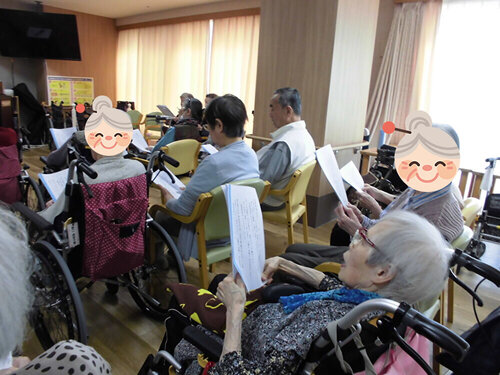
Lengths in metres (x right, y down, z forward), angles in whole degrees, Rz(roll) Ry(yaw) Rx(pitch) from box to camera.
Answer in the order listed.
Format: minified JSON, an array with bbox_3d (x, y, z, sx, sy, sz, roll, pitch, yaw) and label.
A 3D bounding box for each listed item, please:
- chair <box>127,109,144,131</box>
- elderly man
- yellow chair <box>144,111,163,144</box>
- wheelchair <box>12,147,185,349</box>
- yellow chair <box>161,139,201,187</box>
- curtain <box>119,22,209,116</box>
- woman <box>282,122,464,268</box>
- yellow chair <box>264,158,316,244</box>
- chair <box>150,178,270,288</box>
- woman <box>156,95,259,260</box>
[{"bbox_3d":[-2.407,-1.107,7.165,0.550,0.750,0.530,13,17,32],"label":"chair"},{"bbox_3d":[0.103,-0.106,2.849,0.780,1.260,0.500,10,16,24],"label":"elderly man"},{"bbox_3d":[-1.892,-1.022,6.955,0.550,0.750,0.530,13,17,32],"label":"yellow chair"},{"bbox_3d":[-0.853,0.249,1.922,1.000,0.930,0.620,14,18,35],"label":"wheelchair"},{"bbox_3d":[-0.803,-0.076,3.548,0.550,0.750,0.530,12,17,29],"label":"yellow chair"},{"bbox_3d":[-1.834,-1.910,7.299,2.848,2.240,0.150,16,19,39],"label":"curtain"},{"bbox_3d":[0.437,0.304,1.521,0.720,1.170,0.500,11,16,26],"label":"woman"},{"bbox_3d":[0.179,0.157,2.871,0.550,0.750,0.530,10,16,24],"label":"yellow chair"},{"bbox_3d":[-0.235,0.294,2.249,0.530,0.750,0.550,-11,20,-44],"label":"chair"},{"bbox_3d":[-0.276,0.062,2.236,0.760,1.200,0.480,16,19,41],"label":"woman"}]

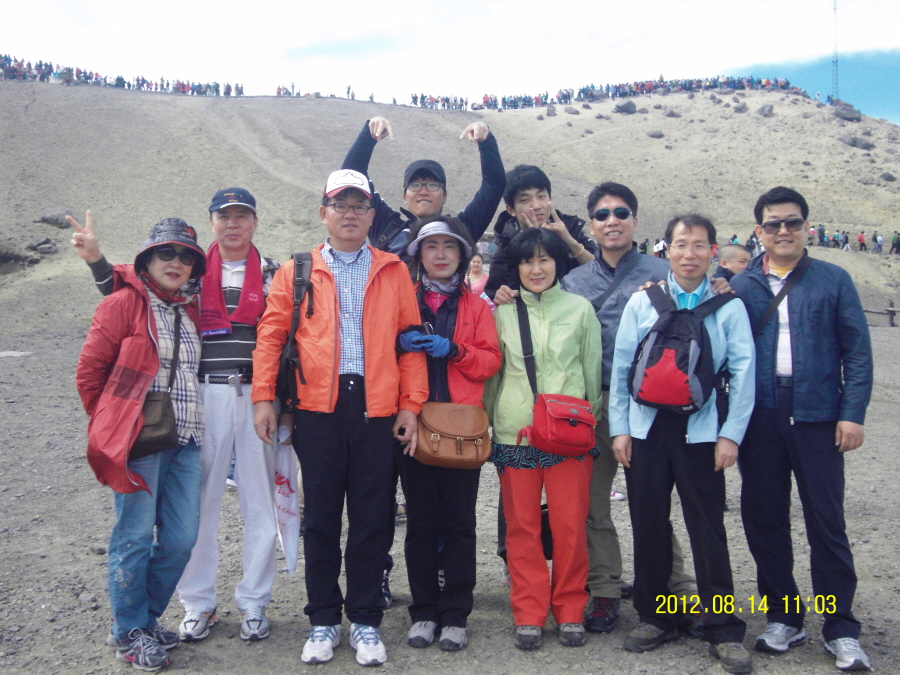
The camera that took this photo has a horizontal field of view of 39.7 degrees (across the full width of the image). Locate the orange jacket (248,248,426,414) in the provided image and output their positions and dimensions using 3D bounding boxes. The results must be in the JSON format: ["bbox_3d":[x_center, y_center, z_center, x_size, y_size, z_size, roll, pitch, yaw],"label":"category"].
[{"bbox_3d":[-0.404,-0.026,4.560,0.620,0.610,0.310,-1,4,-5],"label":"orange jacket"}]

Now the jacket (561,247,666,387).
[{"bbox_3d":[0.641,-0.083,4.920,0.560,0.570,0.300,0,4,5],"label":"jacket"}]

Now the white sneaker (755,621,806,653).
[{"bbox_3d":[1.218,1.087,4.600,0.108,0.115,0.285,2,3,42],"label":"white sneaker"}]

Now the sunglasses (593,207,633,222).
[{"bbox_3d":[0.631,-0.476,4.830,0.146,0.048,0.140,-4,3,9],"label":"sunglasses"}]

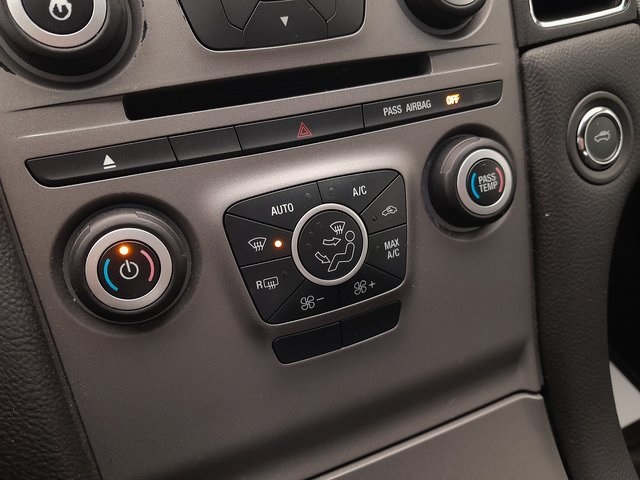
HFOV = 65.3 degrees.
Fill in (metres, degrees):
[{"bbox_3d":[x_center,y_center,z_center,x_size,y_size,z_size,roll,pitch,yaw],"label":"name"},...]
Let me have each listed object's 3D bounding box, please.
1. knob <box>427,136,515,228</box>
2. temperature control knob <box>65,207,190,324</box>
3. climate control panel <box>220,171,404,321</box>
[{"bbox_3d":[0.074,-0.028,0.237,0.045,0.045,0.015,-14,11,-18],"label":"knob"},{"bbox_3d":[-0.072,0.010,0.189,0.045,0.045,0.015,-14,11,-18],"label":"temperature control knob"},{"bbox_3d":[0.003,0.002,0.214,0.081,0.056,0.010,-14,11,-18],"label":"climate control panel"}]

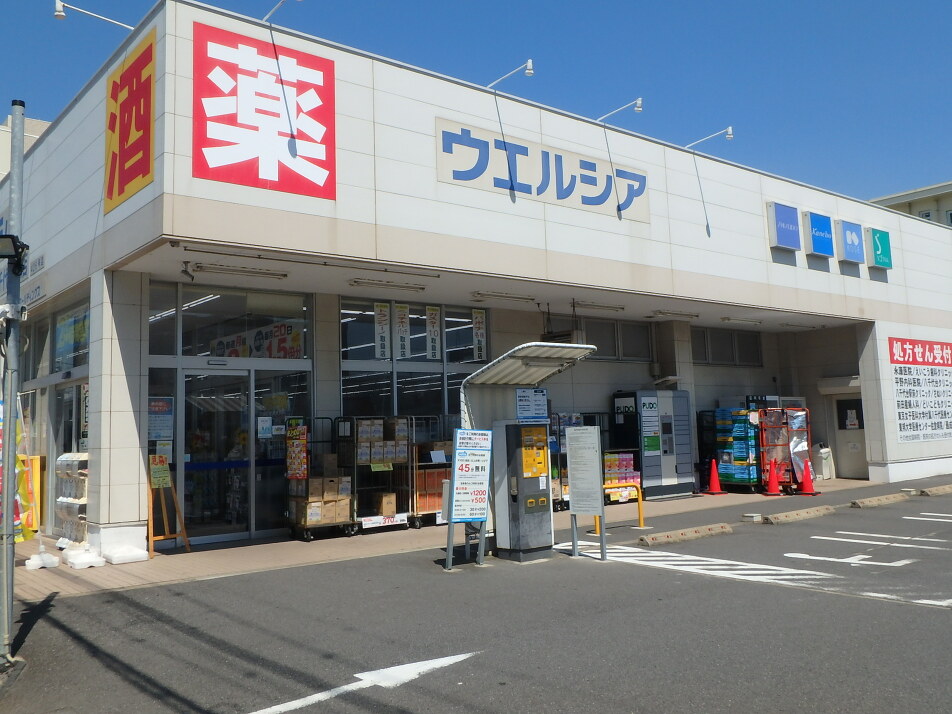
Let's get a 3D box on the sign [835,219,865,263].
[{"bbox_3d":[8.330,-2.544,18.965,0.880,0.890,0.145,2,-6,-39],"label":"sign"}]

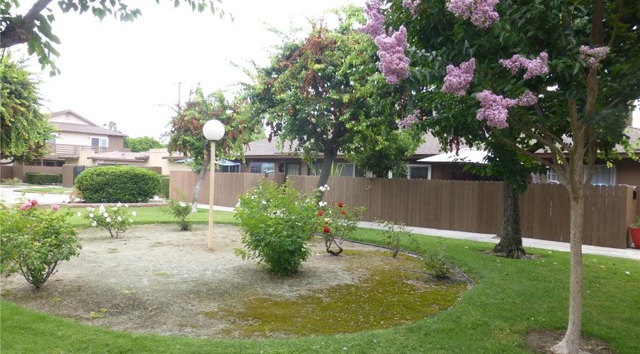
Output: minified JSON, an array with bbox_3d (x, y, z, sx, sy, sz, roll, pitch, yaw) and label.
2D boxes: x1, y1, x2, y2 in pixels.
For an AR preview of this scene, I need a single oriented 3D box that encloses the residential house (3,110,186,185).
[{"bbox_3d":[-23.073,-3.093,45.000,9.500,7.505,14.000,2,2,36],"label":"residential house"}]

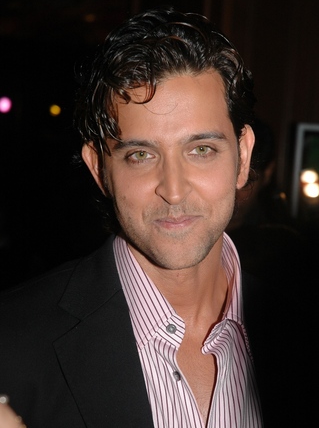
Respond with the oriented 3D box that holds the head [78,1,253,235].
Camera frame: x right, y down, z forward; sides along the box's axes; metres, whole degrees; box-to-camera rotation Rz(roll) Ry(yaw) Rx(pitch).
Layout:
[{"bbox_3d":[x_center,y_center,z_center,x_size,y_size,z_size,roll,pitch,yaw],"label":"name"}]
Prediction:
[{"bbox_3d":[0.008,-0.085,1.540,0.190,0.265,0.235,-5,5,-2],"label":"head"}]

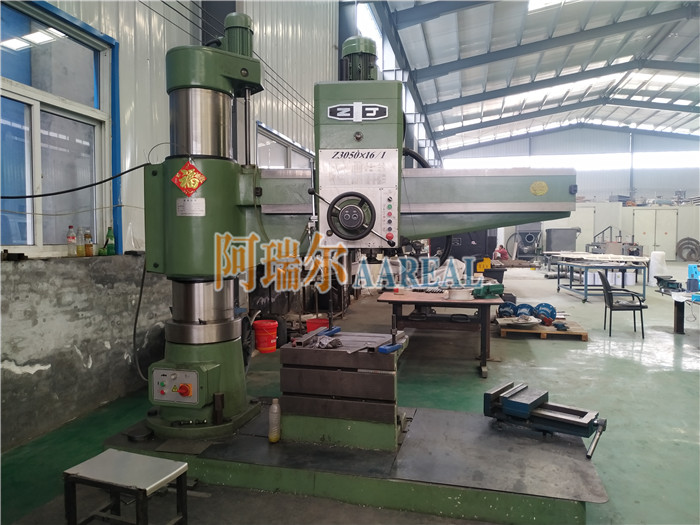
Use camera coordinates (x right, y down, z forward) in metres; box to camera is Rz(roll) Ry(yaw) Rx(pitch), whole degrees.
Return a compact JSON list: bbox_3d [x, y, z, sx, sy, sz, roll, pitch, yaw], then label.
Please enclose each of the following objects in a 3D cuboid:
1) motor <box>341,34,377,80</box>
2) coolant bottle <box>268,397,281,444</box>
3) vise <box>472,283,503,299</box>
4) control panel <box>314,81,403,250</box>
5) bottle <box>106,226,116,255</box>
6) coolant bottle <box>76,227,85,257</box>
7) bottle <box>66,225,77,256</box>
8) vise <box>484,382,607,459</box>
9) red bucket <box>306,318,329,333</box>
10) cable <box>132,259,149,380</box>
[{"bbox_3d":[0.062,-1.139,2.870,0.210,0.315,0.210,0,3,0],"label":"motor"},{"bbox_3d":[-0.419,0.875,2.710,0.070,0.230,0.070,0,3,0],"label":"coolant bottle"},{"bbox_3d":[1.345,0.269,4.715,0.290,0.150,0.150,0,2,-8],"label":"vise"},{"bbox_3d":[0.053,-0.514,2.702,0.462,0.885,0.320,0,2,3],"label":"control panel"},{"bbox_3d":[-1.899,-0.168,3.867,0.064,0.217,0.064,0,3,0],"label":"bottle"},{"bbox_3d":[-1.976,-0.149,3.565,0.062,0.212,0.062,0,3,0],"label":"coolant bottle"},{"bbox_3d":[-1.997,-0.153,3.483,0.066,0.222,0.066,0,3,0],"label":"bottle"},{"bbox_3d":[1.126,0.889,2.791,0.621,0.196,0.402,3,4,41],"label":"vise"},{"bbox_3d":[-0.364,0.837,5.662,0.275,0.300,0.275,0,3,0],"label":"red bucket"},{"bbox_3d":[-1.338,0.358,3.100,0.110,0.800,0.200,-1,3,-23],"label":"cable"}]

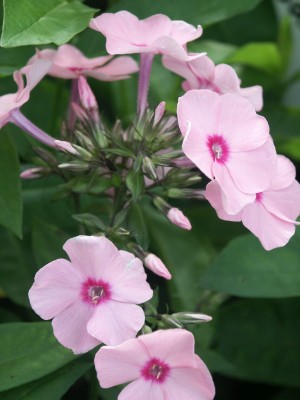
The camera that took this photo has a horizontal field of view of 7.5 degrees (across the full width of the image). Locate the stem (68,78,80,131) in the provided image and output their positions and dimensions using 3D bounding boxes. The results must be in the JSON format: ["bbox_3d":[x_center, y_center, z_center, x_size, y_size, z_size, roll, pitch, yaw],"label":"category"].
[{"bbox_3d":[-0.019,-0.023,0.564,0.002,0.013,0.002,7,6,0],"label":"stem"}]

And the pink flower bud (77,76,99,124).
[{"bbox_3d":[-0.015,-0.024,0.550,0.003,0.012,0.003,-21,6,0],"label":"pink flower bud"}]

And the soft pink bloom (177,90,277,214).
[{"bbox_3d":[0.018,-0.011,0.543,0.027,0.029,0.010,-12,-6,-33],"label":"soft pink bloom"}]

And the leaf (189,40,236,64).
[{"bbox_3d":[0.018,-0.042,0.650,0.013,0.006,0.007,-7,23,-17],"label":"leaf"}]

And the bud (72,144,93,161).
[{"bbox_3d":[-0.016,-0.011,0.546,0.006,0.002,0.002,38,0,-9],"label":"bud"}]

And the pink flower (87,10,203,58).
[{"bbox_3d":[-0.001,-0.040,0.565,0.028,0.009,0.026,2,14,0],"label":"pink flower"}]

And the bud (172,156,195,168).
[{"bbox_3d":[0.009,-0.009,0.572,0.007,0.003,0.003,9,0,15],"label":"bud"}]

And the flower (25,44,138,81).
[{"bbox_3d":[-0.017,-0.035,0.587,0.028,0.007,0.026,3,9,0],"label":"flower"}]

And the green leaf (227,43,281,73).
[{"bbox_3d":[0.029,-0.039,0.640,0.016,0.007,0.012,-8,20,-23],"label":"green leaf"}]

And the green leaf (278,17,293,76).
[{"bbox_3d":[0.039,-0.045,0.670,0.004,0.017,0.004,2,6,0],"label":"green leaf"}]

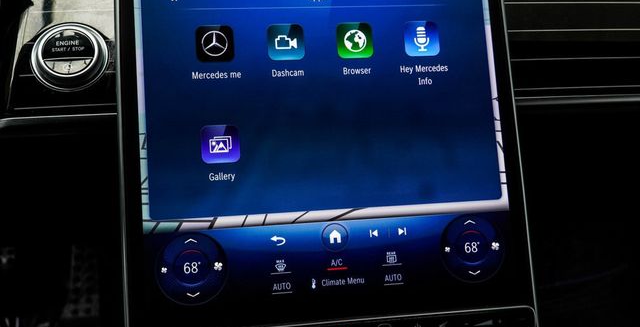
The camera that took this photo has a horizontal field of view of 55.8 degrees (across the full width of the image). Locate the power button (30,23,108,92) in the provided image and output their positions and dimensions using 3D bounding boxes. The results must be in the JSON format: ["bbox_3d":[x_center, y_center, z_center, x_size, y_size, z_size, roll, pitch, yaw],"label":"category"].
[{"bbox_3d":[-0.154,-0.067,0.372,0.045,0.045,0.013,-5,-11,-15],"label":"power button"}]

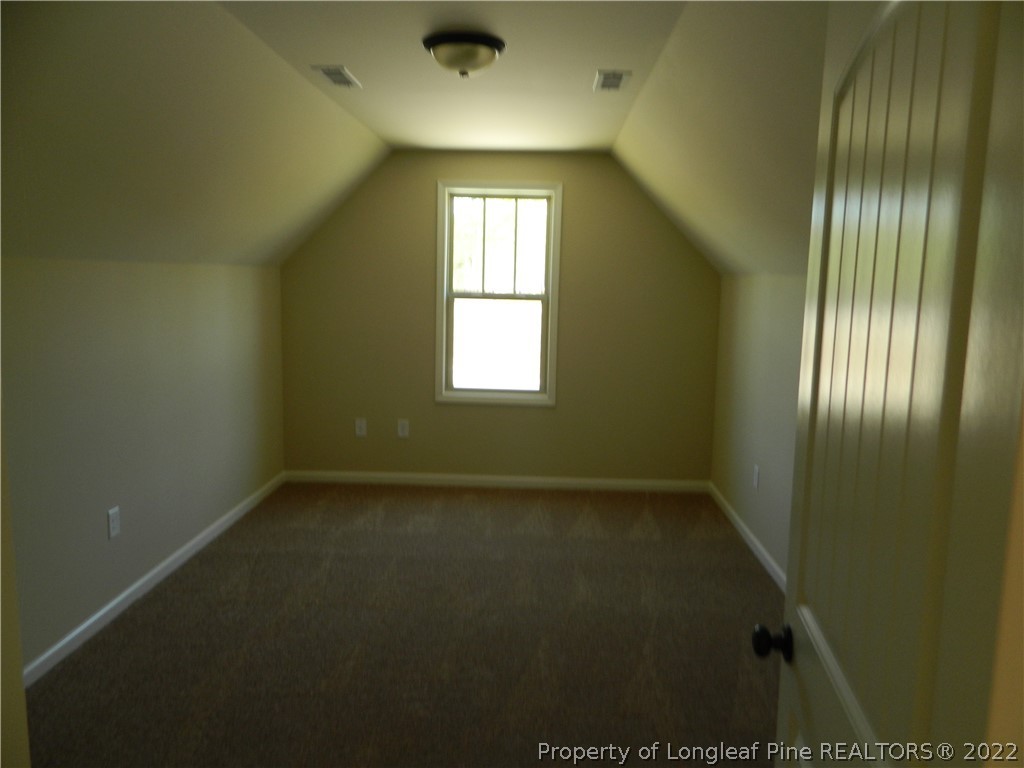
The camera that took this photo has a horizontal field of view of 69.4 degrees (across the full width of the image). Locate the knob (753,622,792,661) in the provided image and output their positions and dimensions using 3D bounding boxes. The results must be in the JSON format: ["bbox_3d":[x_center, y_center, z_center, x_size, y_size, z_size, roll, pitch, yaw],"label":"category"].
[{"bbox_3d":[0.452,0.446,1.286,0.064,0.066,0.066,2,8,10],"label":"knob"}]

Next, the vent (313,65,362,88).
[{"bbox_3d":[-0.787,-1.375,3.340,0.146,0.020,0.350,1,8,2],"label":"vent"}]

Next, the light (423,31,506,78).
[{"bbox_3d":[-0.177,-1.218,2.759,0.325,0.138,0.325,1,8,2],"label":"light"}]

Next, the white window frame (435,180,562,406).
[{"bbox_3d":[-0.100,-0.635,5.312,0.870,1.580,0.110,1,8,2],"label":"white window frame"}]

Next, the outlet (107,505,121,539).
[{"bbox_3d":[-1.773,0.619,3.306,0.012,0.122,0.078,1,8,2],"label":"outlet"}]

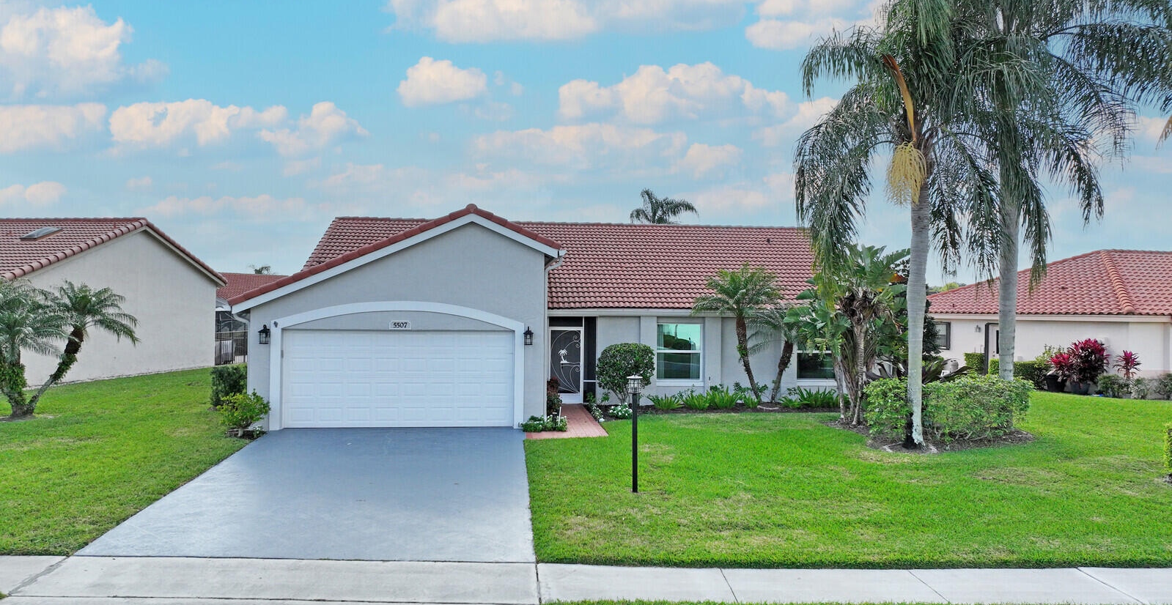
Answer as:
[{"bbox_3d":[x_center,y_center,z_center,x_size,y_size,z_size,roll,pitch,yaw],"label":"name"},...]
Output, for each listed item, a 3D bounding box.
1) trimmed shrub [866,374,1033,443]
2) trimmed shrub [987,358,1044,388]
[{"bbox_3d":[7.737,2.189,17.318,3.400,1.270,1.600,1,-1,-6],"label":"trimmed shrub"},{"bbox_3d":[15.428,2.543,28.957,0.900,0.950,2.100,1,-1,-19],"label":"trimmed shrub"}]

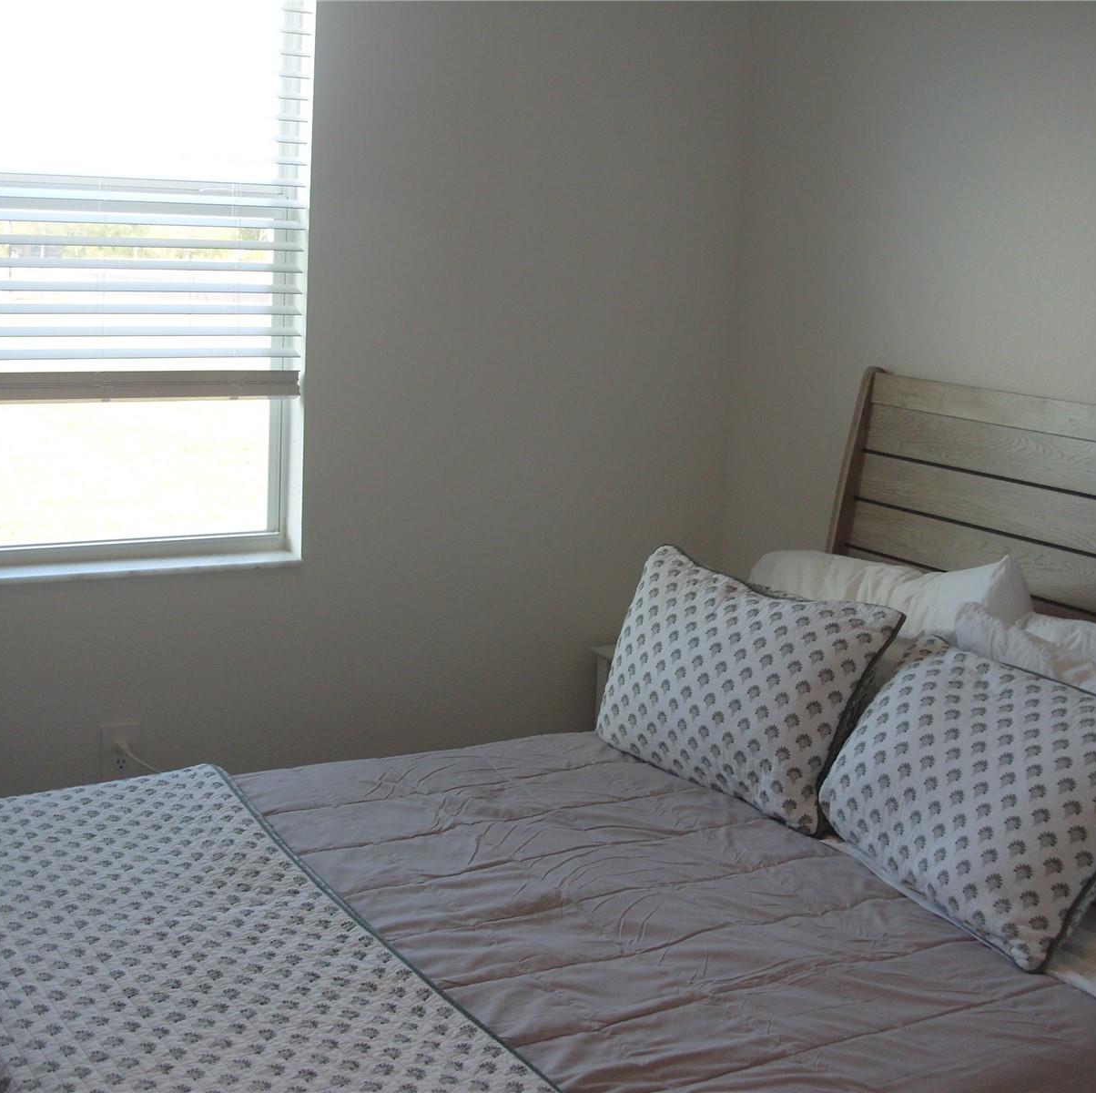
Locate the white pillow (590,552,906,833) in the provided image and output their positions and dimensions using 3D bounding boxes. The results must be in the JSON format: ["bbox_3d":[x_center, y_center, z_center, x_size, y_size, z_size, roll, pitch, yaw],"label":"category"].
[{"bbox_3d":[0.357,0.245,2.766,0.160,0.420,0.630,27,-5,-36],"label":"white pillow"}]

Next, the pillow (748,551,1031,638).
[{"bbox_3d":[0.584,0.205,2.916,0.690,0.450,0.160,17,-27,51],"label":"pillow"}]

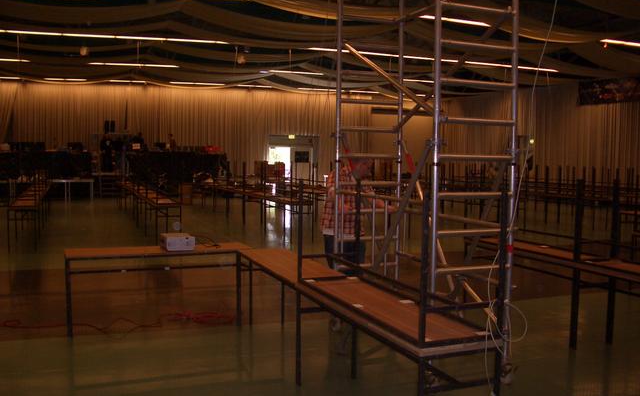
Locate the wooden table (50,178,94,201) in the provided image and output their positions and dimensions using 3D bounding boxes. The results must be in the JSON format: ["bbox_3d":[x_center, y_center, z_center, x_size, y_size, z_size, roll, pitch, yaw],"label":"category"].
[{"bbox_3d":[-9.293,-0.301,24.330,1.600,0.770,0.750,-1,4,-21],"label":"wooden table"}]

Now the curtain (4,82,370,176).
[{"bbox_3d":[-5.990,-3.039,33.247,18.944,5.200,0.300,-1,4,-21],"label":"curtain"}]

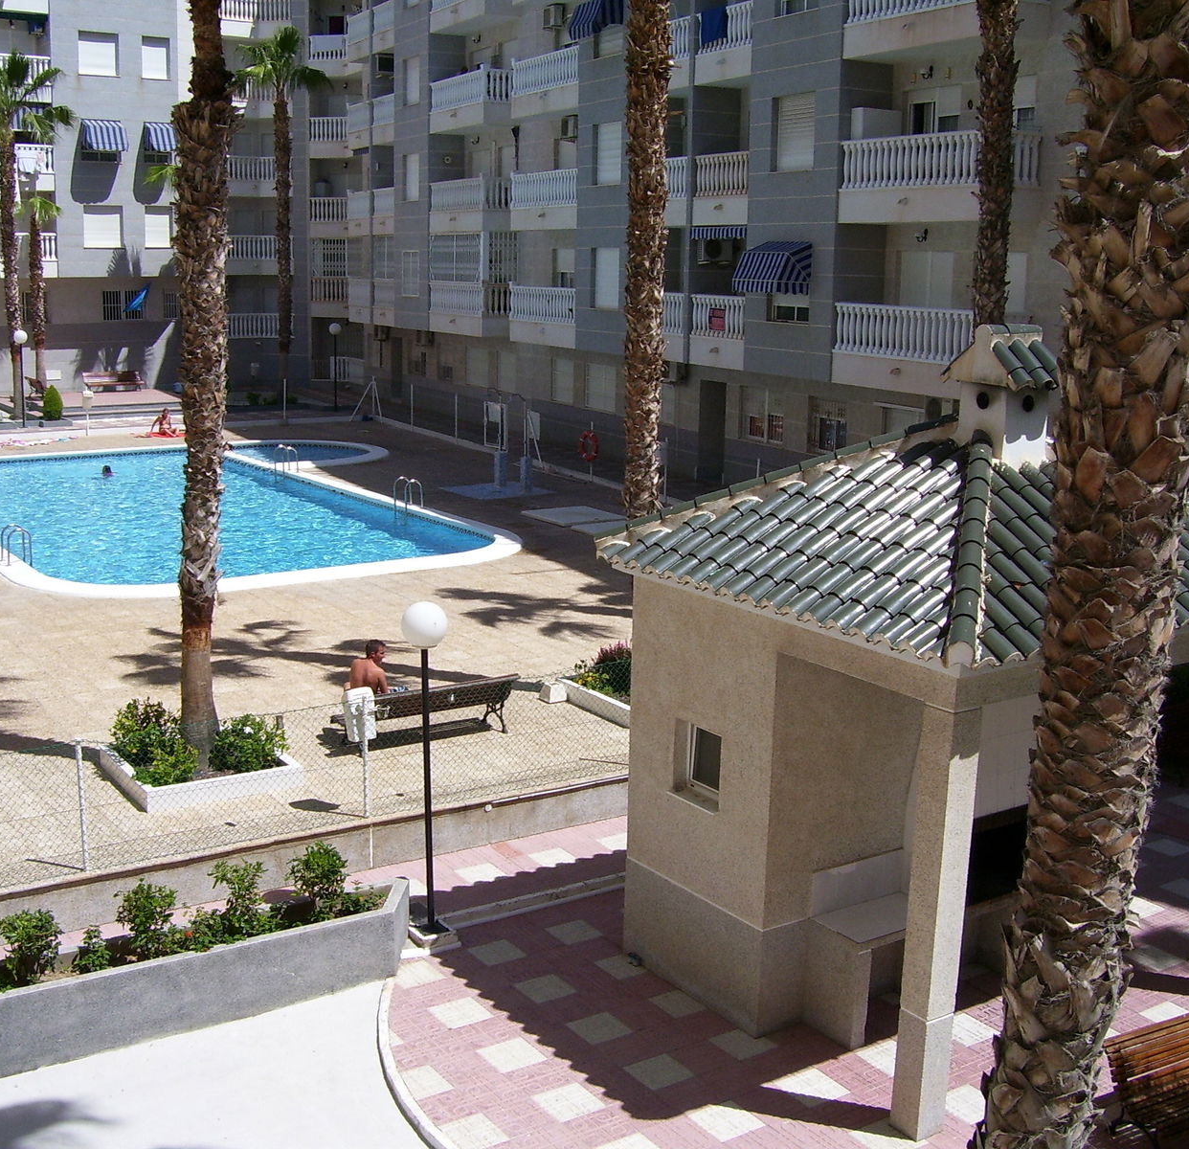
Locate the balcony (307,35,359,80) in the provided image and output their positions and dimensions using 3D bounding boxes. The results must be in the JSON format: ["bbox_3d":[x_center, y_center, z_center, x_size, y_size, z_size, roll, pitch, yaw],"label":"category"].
[{"bbox_3d":[-9.890,-19.534,57.057,1.691,1.520,1.300,-1,12,-6],"label":"balcony"}]

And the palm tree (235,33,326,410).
[{"bbox_3d":[-10.568,-12.076,51.002,3.100,12.490,3.100,-2,12,-11],"label":"palm tree"}]

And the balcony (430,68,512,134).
[{"bbox_3d":[-3.574,-13.917,44.535,1.131,1.535,4.242,-5,13,-27],"label":"balcony"}]

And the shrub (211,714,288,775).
[{"bbox_3d":[-3.671,1.739,16.070,0.740,0.550,0.700,-7,15,-33],"label":"shrub"}]

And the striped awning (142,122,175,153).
[{"bbox_3d":[-14.975,-15.165,52.282,1.070,1.040,1.000,-6,13,-27],"label":"striped awning"}]

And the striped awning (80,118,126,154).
[{"bbox_3d":[-17.159,-15.347,52.643,1.331,1.131,0.750,-9,15,-39],"label":"striped awning"}]

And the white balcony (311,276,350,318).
[{"bbox_3d":[-9.935,-10.484,57.056,1.511,1.470,1.300,-1,12,-6],"label":"white balcony"}]

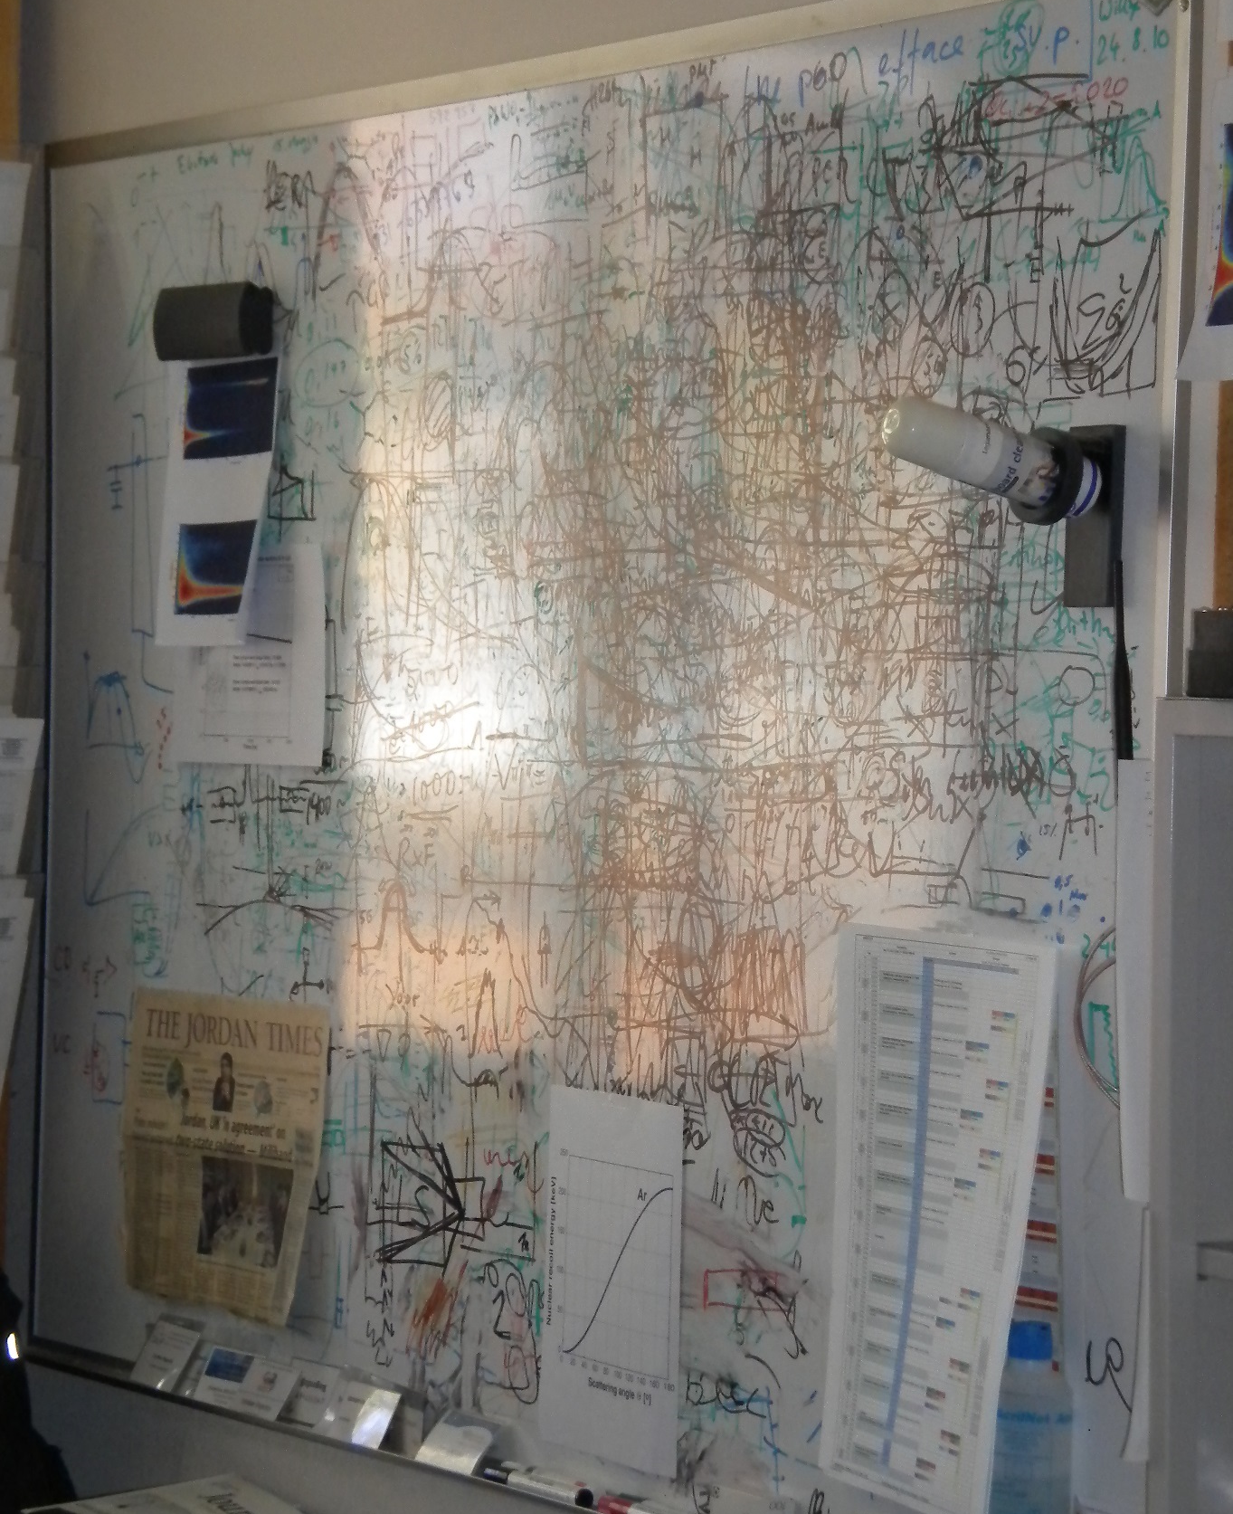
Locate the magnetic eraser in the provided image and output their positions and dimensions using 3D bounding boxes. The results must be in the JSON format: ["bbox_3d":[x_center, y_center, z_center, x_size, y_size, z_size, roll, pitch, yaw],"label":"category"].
[{"bbox_3d":[-0.384,-0.416,4.361,0.036,0.067,0.165,0,1,-34],"label":"magnetic eraser"}]

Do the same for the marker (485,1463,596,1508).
[{"bbox_3d":[-0.066,0.617,3.868,0.018,0.018,0.132,0,1,-34],"label":"marker"}]

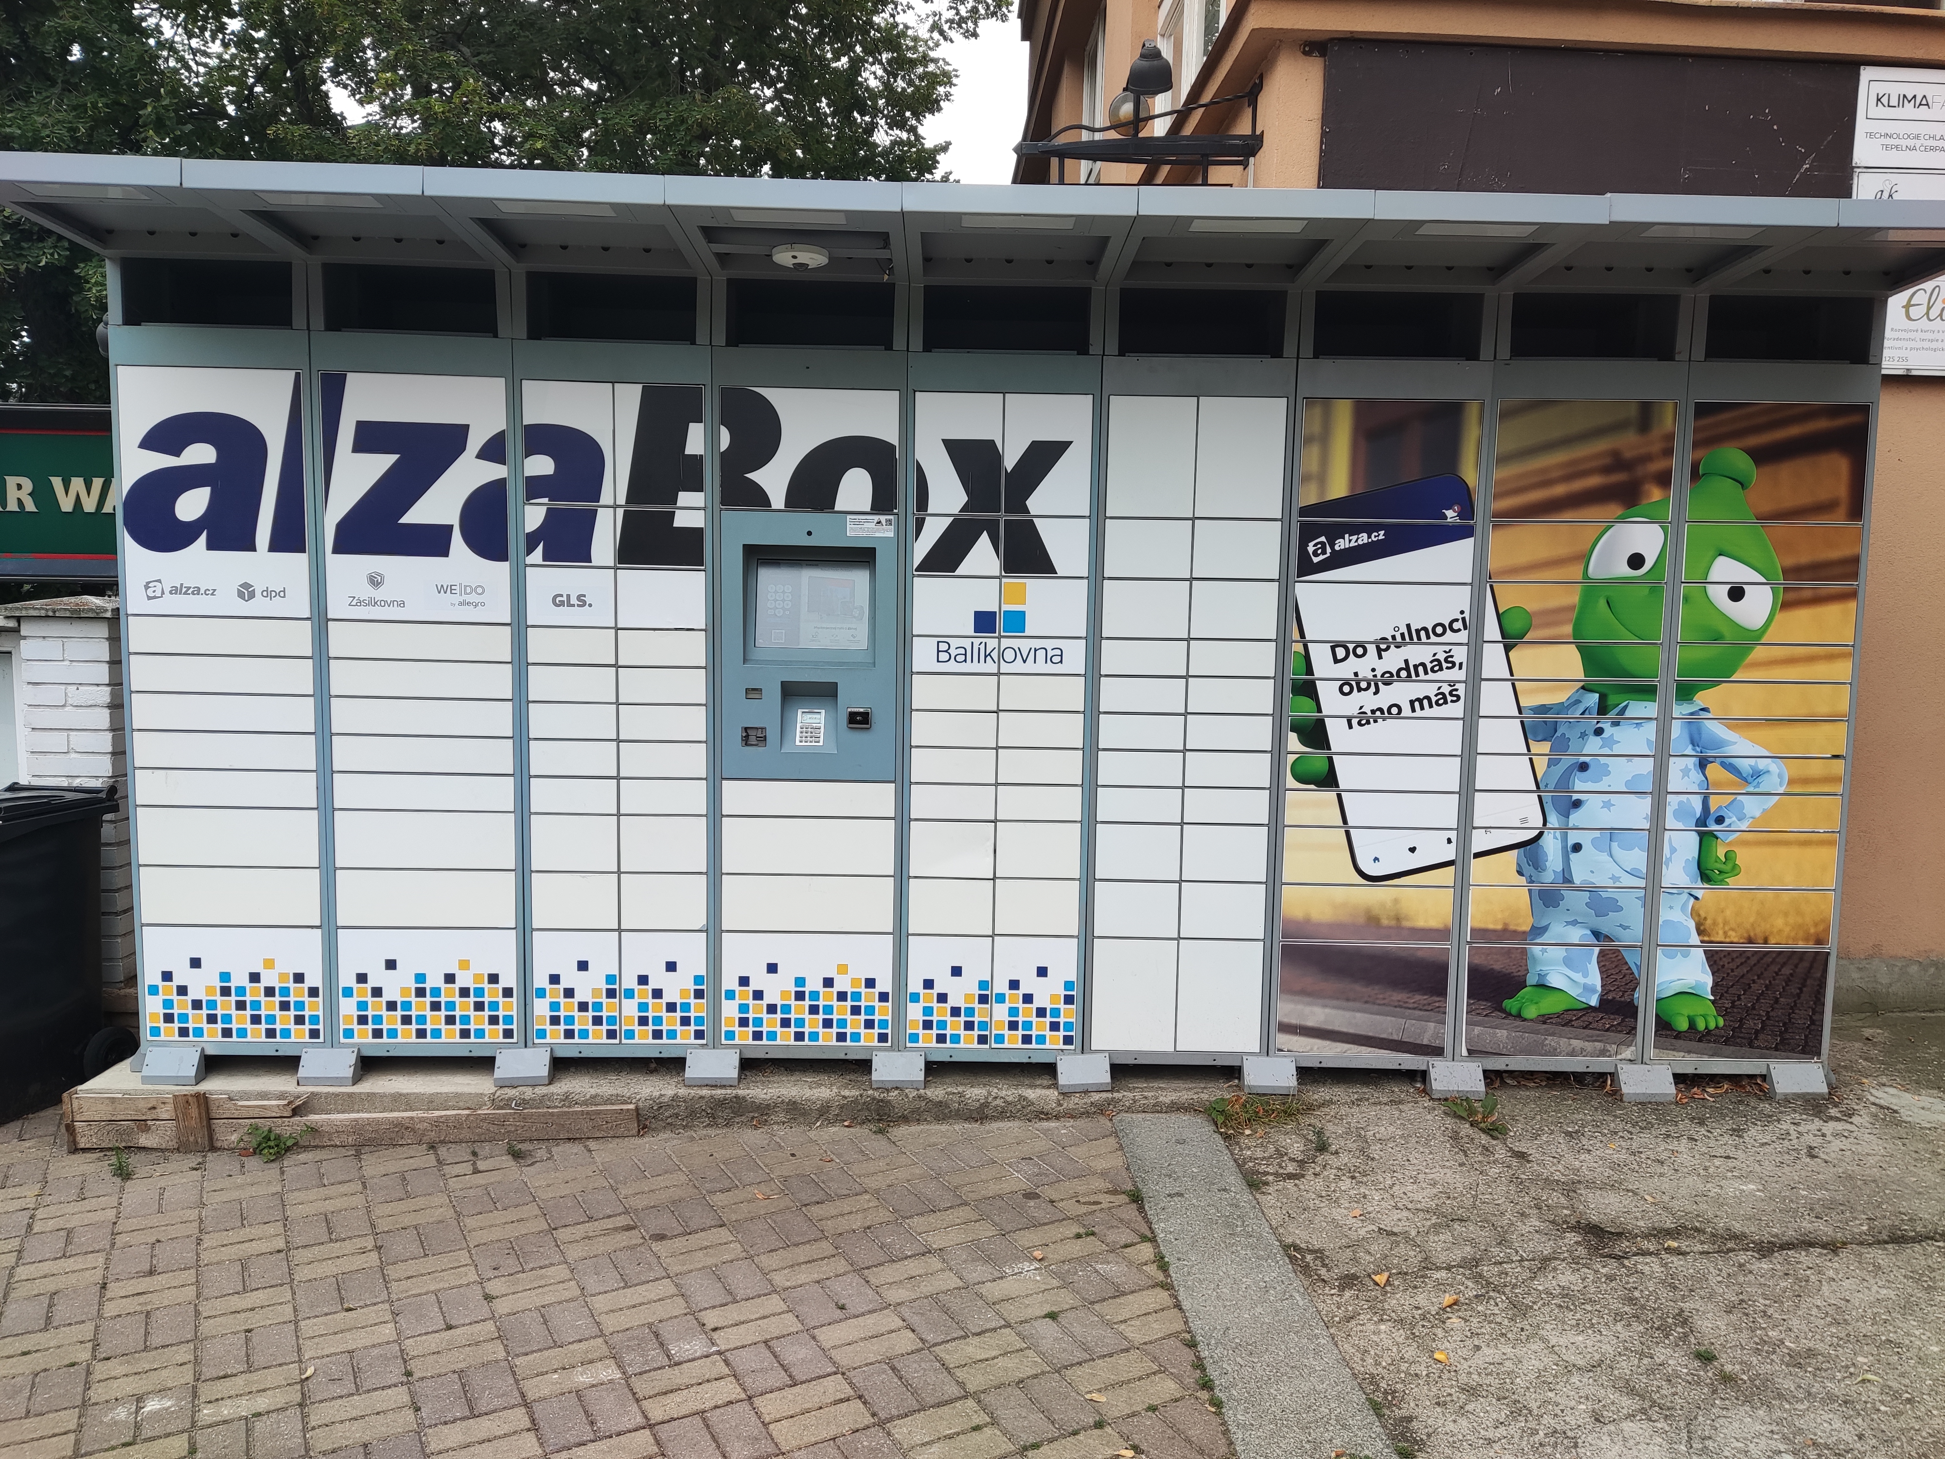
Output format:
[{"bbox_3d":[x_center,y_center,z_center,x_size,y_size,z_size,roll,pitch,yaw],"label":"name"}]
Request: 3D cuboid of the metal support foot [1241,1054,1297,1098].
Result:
[{"bbox_3d":[0.941,1.095,4.464,0.167,0.098,0.095,1,6,0],"label":"metal support foot"}]

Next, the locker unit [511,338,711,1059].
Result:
[{"bbox_3d":[-1.111,-0.096,4.648,0.594,2.214,0.620,1,6,-2],"label":"locker unit"}]

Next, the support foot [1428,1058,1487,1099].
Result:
[{"bbox_3d":[1.536,1.111,4.466,0.165,0.095,0.095,1,6,0],"label":"support foot"}]

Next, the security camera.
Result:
[{"bbox_3d":[-0.486,-1.329,3.956,0.153,0.050,0.153,1,6,-1],"label":"security camera"}]

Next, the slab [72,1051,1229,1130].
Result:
[{"bbox_3d":[-0.973,1.135,4.711,3.487,0.135,0.850,1,6,-2],"label":"slab"}]

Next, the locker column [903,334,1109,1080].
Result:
[{"bbox_3d":[0.074,-0.071,4.694,0.589,2.217,0.620,1,6,-2],"label":"locker column"}]

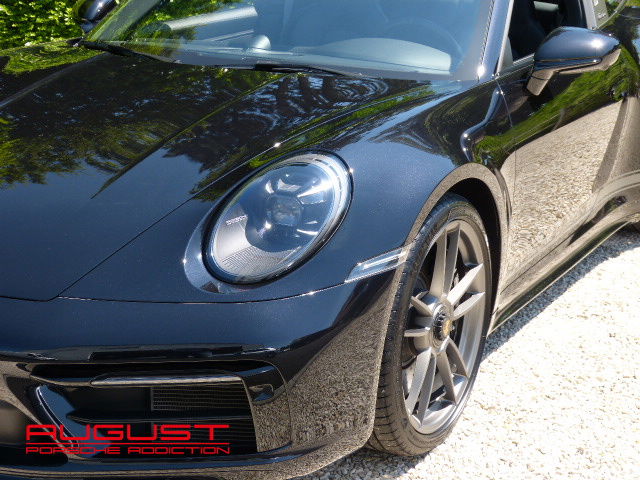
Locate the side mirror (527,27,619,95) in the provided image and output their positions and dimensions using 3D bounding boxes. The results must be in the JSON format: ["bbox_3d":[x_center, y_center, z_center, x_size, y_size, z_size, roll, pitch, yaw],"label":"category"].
[{"bbox_3d":[0.747,-0.529,3.636,0.250,0.195,0.140,8,18,29],"label":"side mirror"}]

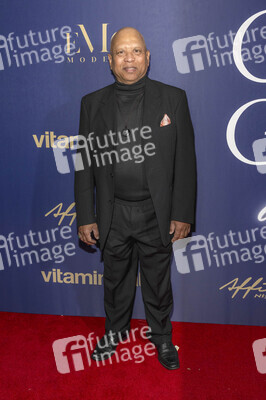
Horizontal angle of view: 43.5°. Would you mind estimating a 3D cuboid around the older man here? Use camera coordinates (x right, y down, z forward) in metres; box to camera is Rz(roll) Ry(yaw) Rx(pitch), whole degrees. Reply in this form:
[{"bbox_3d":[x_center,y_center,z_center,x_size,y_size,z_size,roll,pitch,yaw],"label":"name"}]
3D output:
[{"bbox_3d":[0.015,0.059,1.738,0.630,1.740,0.400,1,17,5],"label":"older man"}]

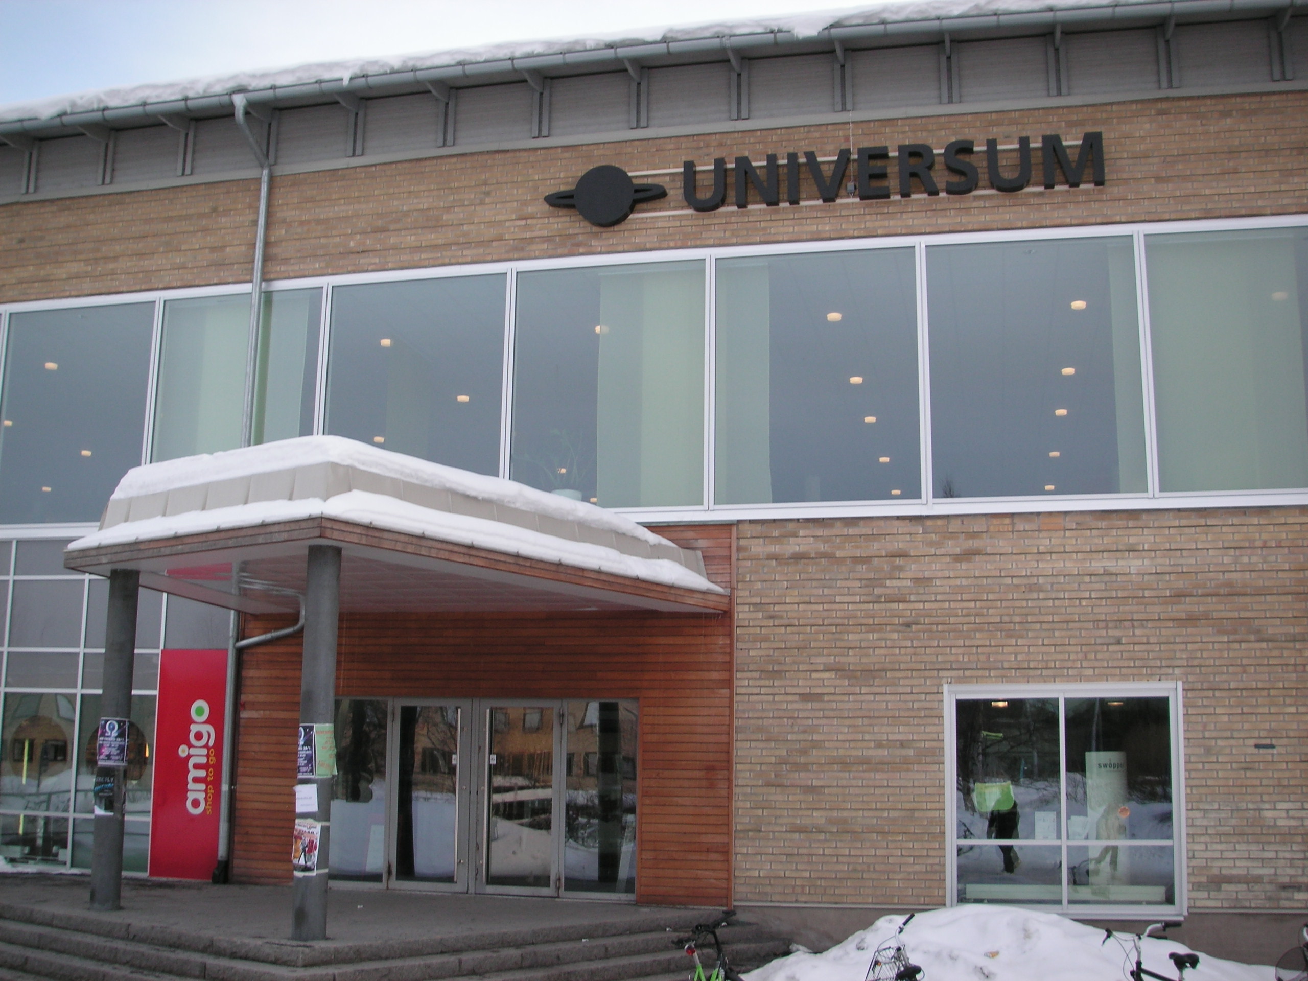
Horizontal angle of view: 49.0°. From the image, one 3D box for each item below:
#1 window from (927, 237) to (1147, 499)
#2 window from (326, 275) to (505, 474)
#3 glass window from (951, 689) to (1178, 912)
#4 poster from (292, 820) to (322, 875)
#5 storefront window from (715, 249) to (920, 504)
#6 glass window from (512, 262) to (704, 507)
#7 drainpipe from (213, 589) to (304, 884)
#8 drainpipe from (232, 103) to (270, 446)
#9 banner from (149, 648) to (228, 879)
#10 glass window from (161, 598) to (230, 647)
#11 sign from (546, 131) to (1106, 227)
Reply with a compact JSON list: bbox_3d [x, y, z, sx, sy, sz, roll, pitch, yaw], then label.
[{"bbox_3d":[3.972,-1.296,15.021,2.177,2.808,0.100,-2,-11,13],"label":"window"},{"bbox_3d":[-2.784,-1.092,16.561,2.232,2.816,0.100,-2,-11,13],"label":"window"},{"bbox_3d":[4.037,3.038,14.193,2.174,2.161,0.100,-2,-11,13],"label":"glass window"},{"bbox_3d":[-2.734,2.795,11.300,0.250,0.420,0.070,-2,-11,15],"label":"poster"},{"bbox_3d":[1.757,-1.240,15.528,2.240,2.828,0.100,-2,-11,13],"label":"storefront window"},{"bbox_3d":[-0.524,-1.170,16.048,2.264,2.826,0.100,-2,-11,13],"label":"glass window"},{"bbox_3d":[-4.427,2.812,16.088,0.926,3.097,0.220,-2,-11,13],"label":"drainpipe"},{"bbox_3d":[-4.810,-2.437,16.849,0.160,4.430,0.750,-2,-11,13],"label":"drainpipe"},{"bbox_3d":[-5.274,3.096,16.326,0.861,2.551,0.050,-2,-11,13],"label":"banner"},{"bbox_3d":[-5.295,1.428,16.675,0.870,0.808,0.080,-2,-11,13],"label":"glass window"},{"bbox_3d":[1.761,-3.370,15.781,6.116,0.720,0.180,-2,-11,13],"label":"sign"}]

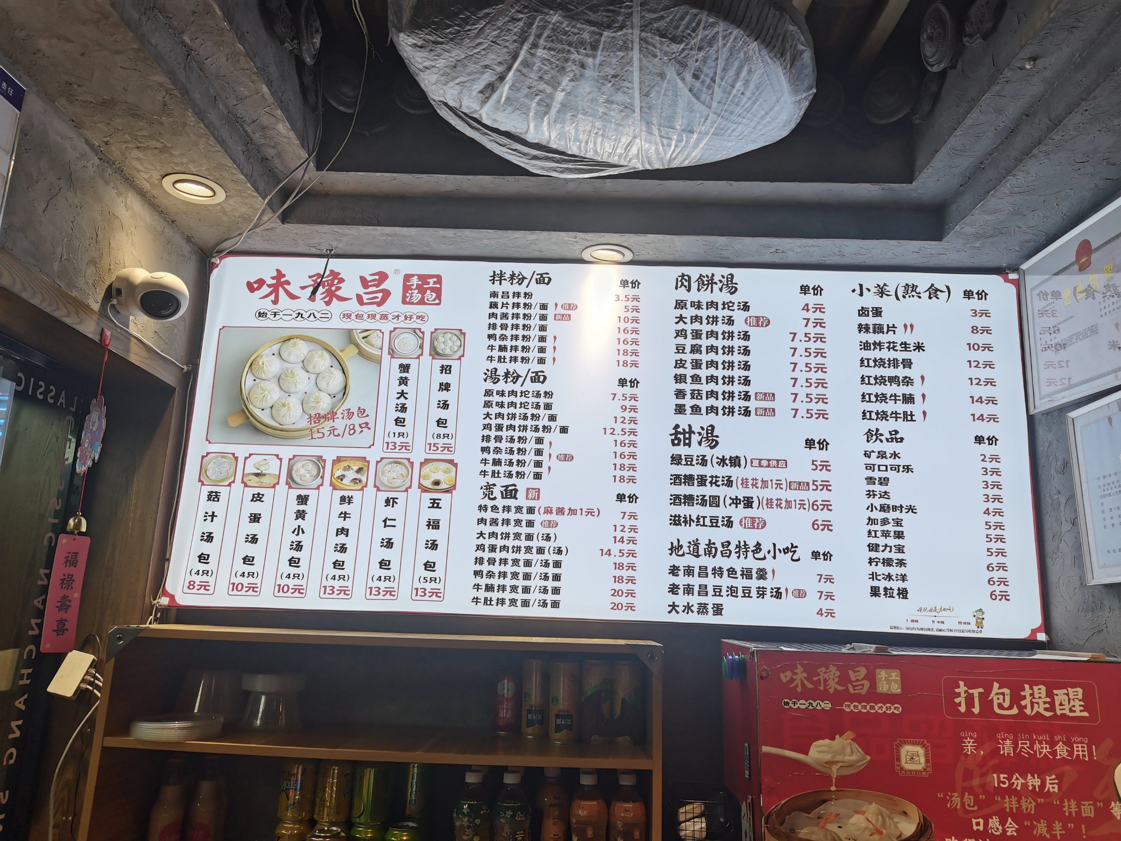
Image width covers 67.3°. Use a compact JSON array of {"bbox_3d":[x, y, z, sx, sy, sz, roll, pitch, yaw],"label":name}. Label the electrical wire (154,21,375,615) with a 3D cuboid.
[{"bbox_3d":[-0.577,-0.195,1.622,0.430,1.170,0.330,2,-12,2],"label":"electrical wire"}]

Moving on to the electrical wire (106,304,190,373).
[{"bbox_3d":[-0.760,-0.147,1.571,0.030,0.055,0.320,2,-12,2],"label":"electrical wire"}]

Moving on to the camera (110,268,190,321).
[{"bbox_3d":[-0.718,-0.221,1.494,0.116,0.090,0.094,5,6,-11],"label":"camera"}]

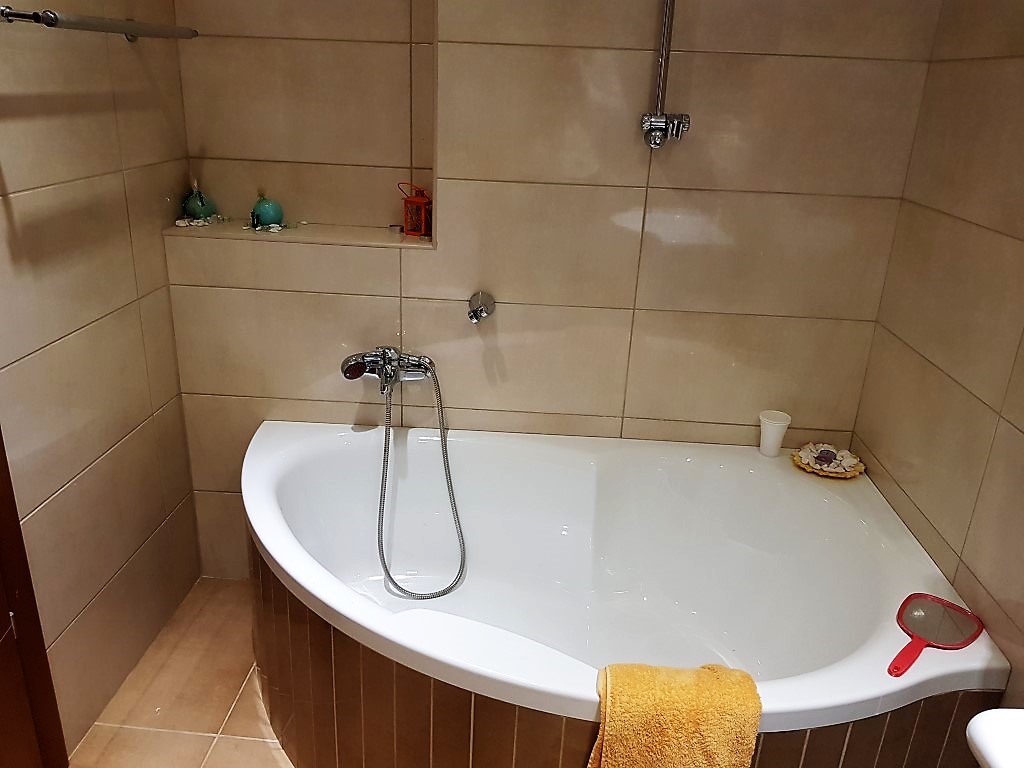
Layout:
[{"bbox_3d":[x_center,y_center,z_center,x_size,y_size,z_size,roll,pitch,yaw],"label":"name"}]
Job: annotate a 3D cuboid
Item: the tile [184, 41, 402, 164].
[{"bbox_3d":[-0.560,-0.730,2.000,0.603,0.300,0.012,3,21,2],"label":"tile"}]

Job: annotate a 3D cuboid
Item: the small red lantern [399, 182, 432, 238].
[{"bbox_3d":[-0.244,-0.455,2.014,0.066,0.125,0.062,10,22,18],"label":"small red lantern"}]

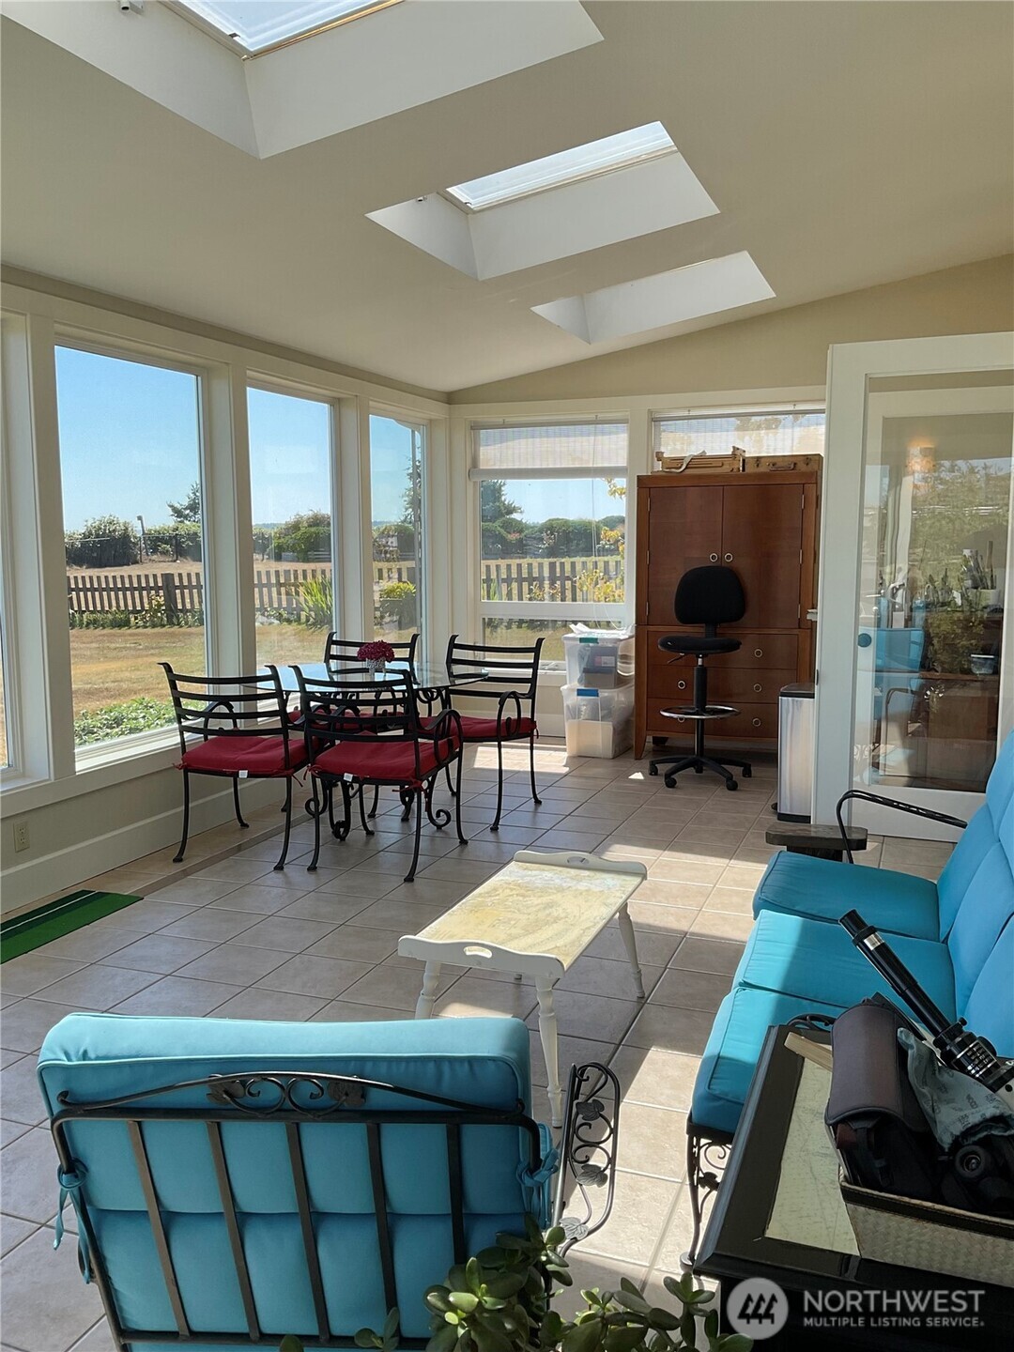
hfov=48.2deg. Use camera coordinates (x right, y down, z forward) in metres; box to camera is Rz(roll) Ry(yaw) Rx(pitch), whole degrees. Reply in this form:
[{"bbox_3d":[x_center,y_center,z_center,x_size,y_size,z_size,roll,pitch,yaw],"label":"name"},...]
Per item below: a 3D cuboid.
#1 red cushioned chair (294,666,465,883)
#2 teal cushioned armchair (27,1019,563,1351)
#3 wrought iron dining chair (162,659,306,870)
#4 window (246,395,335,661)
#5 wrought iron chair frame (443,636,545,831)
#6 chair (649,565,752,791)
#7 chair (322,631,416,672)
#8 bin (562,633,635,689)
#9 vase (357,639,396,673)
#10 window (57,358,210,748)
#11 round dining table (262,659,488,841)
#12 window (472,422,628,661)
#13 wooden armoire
[{"bbox_3d":[-0.542,0.370,5.014,0.543,0.885,0.740,2,7,20],"label":"red cushioned chair"},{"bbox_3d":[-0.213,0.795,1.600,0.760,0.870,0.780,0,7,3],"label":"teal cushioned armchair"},{"bbox_3d":[-1.161,0.356,5.174,0.550,0.890,0.700,2,7,15],"label":"wrought iron dining chair"},{"bbox_3d":[-1.214,-0.722,6.429,0.100,1.760,1.060,2,7,20],"label":"window"},{"bbox_3d":[-0.167,0.263,5.877,0.543,0.885,0.712,2,7,20],"label":"wrought iron chair frame"},{"bbox_3d":[1.132,-0.009,6.584,0.606,1.244,0.606,3,8,26],"label":"chair"},{"bbox_3d":[-0.842,0.235,6.162,0.550,0.890,0.710,2,7,16],"label":"chair"},{"bbox_3d":[0.641,-0.121,7.521,0.384,0.341,0.606,2,7,20],"label":"bin"},{"bbox_3d":[-0.668,-0.096,5.683,0.185,0.175,0.185,2,7,20],"label":"vase"},{"bbox_3d":[-1.674,-0.569,5.180,0.100,1.760,1.120,2,7,20],"label":"window"},{"bbox_3d":[-0.698,0.369,5.649,1.250,0.745,1.250,0,7,0],"label":"round dining table"},{"bbox_3d":[0.298,-0.942,8.000,1.149,1.678,0.099,2,7,20],"label":"window"},{"bbox_3d":[1.434,-0.382,7.266,1.093,1.819,0.578,2,7,20],"label":"wooden armoire"}]

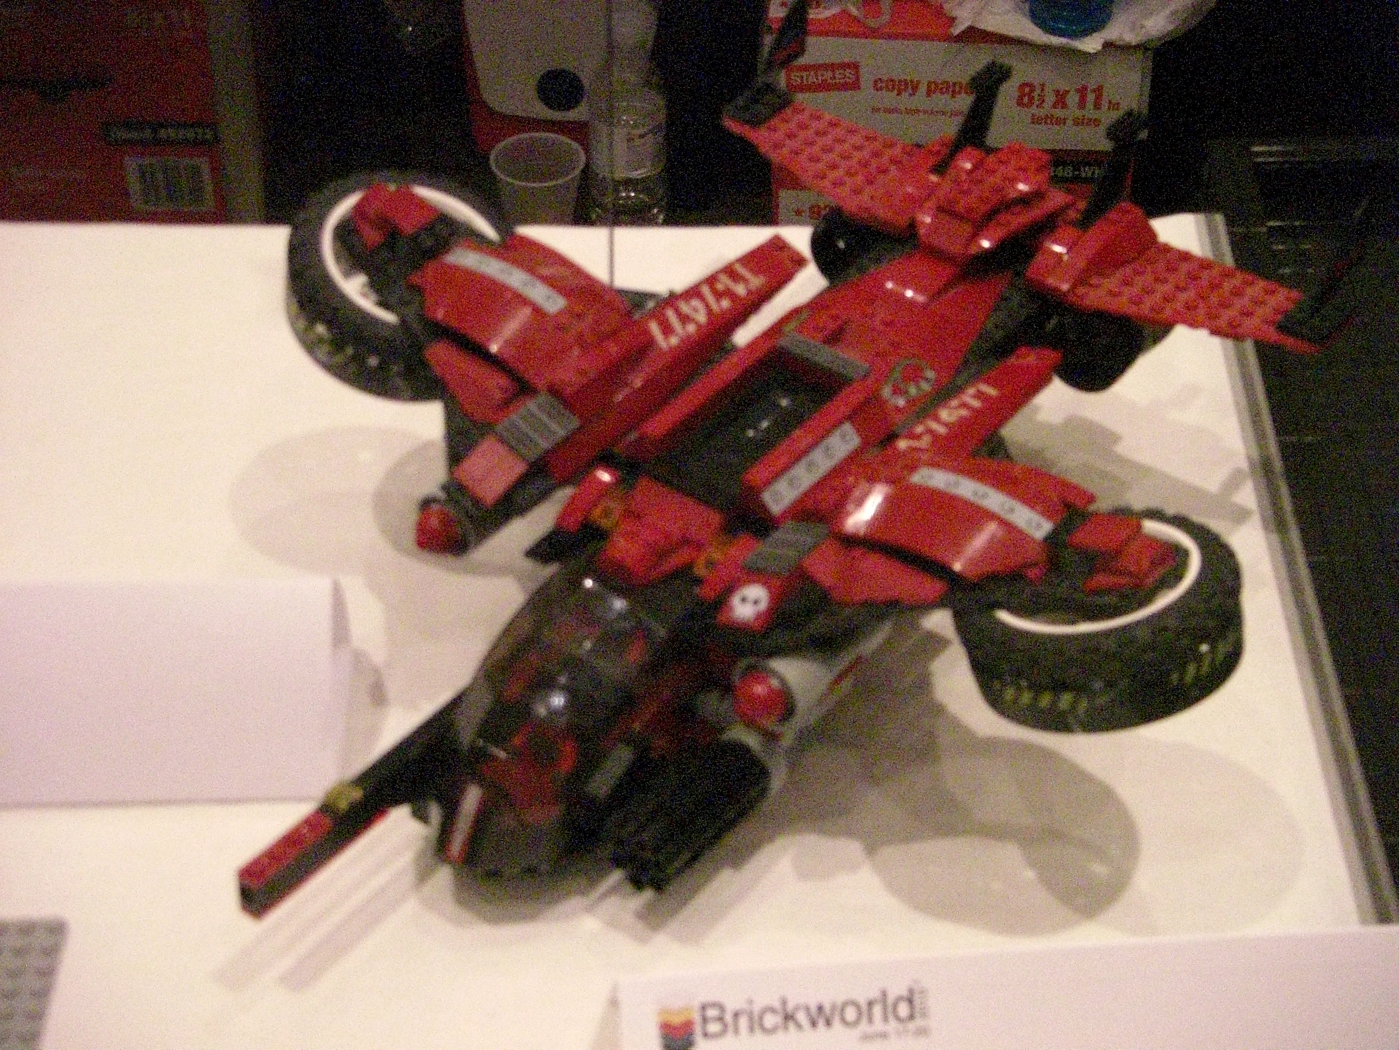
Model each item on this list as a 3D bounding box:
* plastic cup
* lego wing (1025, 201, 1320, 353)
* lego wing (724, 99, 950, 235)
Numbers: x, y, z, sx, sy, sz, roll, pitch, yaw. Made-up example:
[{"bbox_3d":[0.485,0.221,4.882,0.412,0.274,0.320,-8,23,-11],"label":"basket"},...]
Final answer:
[{"bbox_3d":[-0.133,-0.264,2.401,0.079,0.098,0.079,0,39,0],"label":"plastic cup"},{"bbox_3d":[0.161,-0.078,0.946,0.097,0.016,0.050,26,45,28],"label":"lego wing"},{"bbox_3d":[0.048,-0.132,1.013,0.096,0.016,0.050,26,45,28],"label":"lego wing"}]

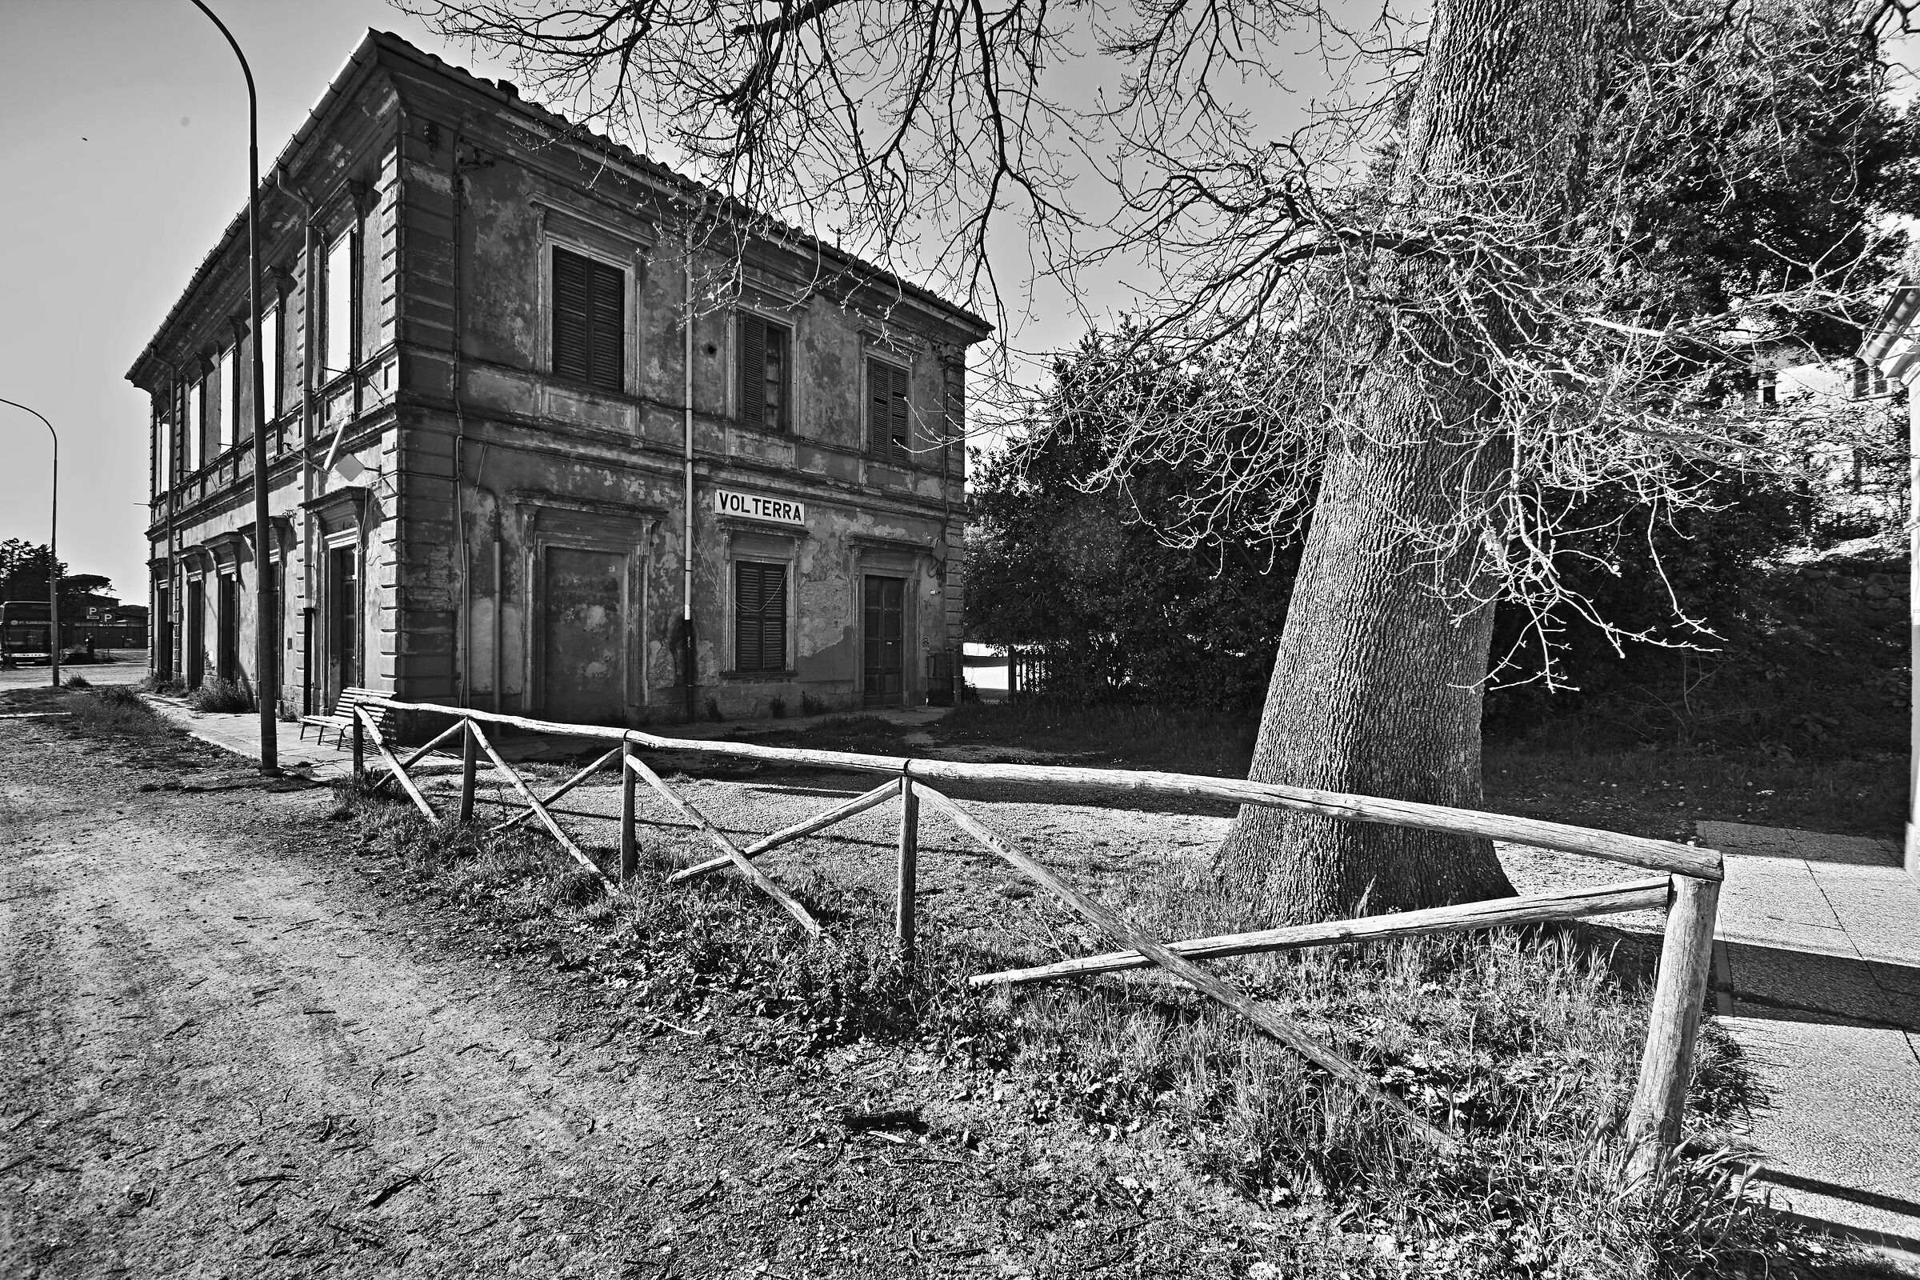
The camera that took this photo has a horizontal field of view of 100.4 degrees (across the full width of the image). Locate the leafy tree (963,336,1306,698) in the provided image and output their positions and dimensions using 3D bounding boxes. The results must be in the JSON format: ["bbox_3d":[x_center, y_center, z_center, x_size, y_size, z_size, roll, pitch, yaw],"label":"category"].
[{"bbox_3d":[5.229,-3.545,22.976,9.600,10.421,8.000,1,0,0],"label":"leafy tree"}]

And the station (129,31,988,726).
[{"bbox_3d":[-12.691,-3.577,23.037,23.863,10.093,13.624,1,1,39],"label":"station"}]

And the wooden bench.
[{"bbox_3d":[-8.693,1.076,11.280,1.928,0.769,0.680,1,1,39],"label":"wooden bench"}]

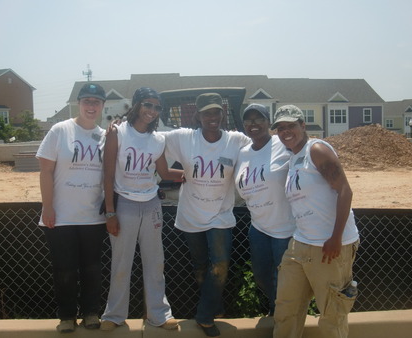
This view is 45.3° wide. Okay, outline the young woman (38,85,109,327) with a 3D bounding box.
[{"bbox_3d":[-0.905,0.271,3.402,0.530,1.711,0.360,-1,3,-12],"label":"young woman"}]

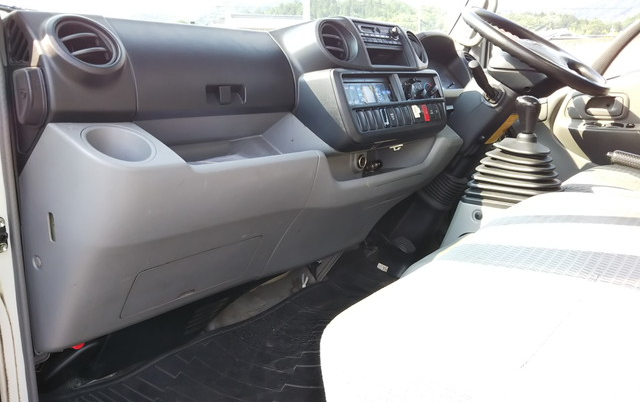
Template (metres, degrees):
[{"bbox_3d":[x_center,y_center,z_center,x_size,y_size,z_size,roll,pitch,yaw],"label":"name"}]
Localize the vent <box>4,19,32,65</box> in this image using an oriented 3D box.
[{"bbox_3d":[-0.357,-0.192,0.665,0.050,0.060,0.025,7,15,15],"label":"vent"}]

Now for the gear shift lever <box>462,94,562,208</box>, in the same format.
[{"bbox_3d":[0.390,-0.101,1.112,0.145,0.215,0.150,20,22,34],"label":"gear shift lever"}]

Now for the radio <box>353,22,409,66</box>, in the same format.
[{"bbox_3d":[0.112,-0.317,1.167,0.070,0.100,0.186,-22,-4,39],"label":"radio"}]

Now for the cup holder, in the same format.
[{"bbox_3d":[-0.248,-0.043,0.683,0.084,0.065,0.084,24,24,32],"label":"cup holder"}]

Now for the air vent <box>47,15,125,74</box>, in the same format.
[{"bbox_3d":[-0.298,-0.189,0.692,0.045,0.095,0.095,-20,-3,39],"label":"air vent"}]

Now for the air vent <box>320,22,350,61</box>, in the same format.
[{"bbox_3d":[0.025,-0.297,1.046,0.040,0.080,0.080,-19,-2,39],"label":"air vent"}]

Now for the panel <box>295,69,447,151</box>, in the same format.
[{"bbox_3d":[0.133,-0.202,1.224,0.090,0.150,0.400,-8,4,41],"label":"panel"}]

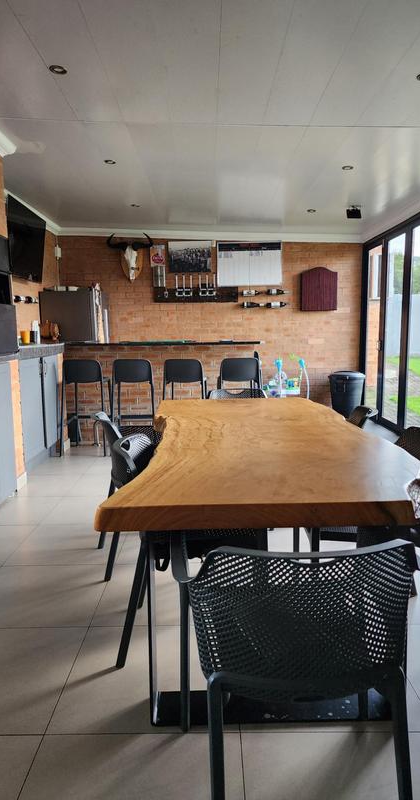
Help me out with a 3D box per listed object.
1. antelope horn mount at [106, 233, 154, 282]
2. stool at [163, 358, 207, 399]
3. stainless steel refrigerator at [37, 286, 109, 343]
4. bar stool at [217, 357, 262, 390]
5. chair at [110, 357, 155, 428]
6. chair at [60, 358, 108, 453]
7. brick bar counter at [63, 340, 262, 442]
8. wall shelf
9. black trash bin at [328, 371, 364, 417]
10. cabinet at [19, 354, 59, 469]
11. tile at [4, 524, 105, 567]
[{"bbox_3d":[-1.071,-1.899,7.132,0.640,0.660,0.250,-1,7,-1],"label":"antelope horn mount"},{"bbox_3d":[-0.236,0.039,5.500,0.470,0.980,0.510,0,7,5],"label":"stool"},{"bbox_3d":[-1.593,-0.457,6.550,0.680,1.730,0.720,0,7,7],"label":"stainless steel refrigerator"},{"bbox_3d":[0.287,0.033,5.497,0.470,0.980,0.510,-1,7,-4],"label":"bar stool"},{"bbox_3d":[-0.760,0.051,5.465,0.460,0.965,0.530,-1,7,0],"label":"chair"},{"bbox_3d":[-1.260,0.057,5.469,0.460,0.965,0.530,-1,7,0],"label":"chair"},{"bbox_3d":[-0.489,-0.073,5.790,2.060,1.120,0.500,-1,7,0],"label":"brick bar counter"},{"bbox_3d":[-0.193,-1.451,7.336,1.150,0.205,0.100,-1,7,0],"label":"wall shelf"},{"bbox_3d":[1.855,-0.037,7.167,0.490,0.660,0.490,-1,7,0],"label":"black trash bin"},{"bbox_3d":[-1.844,0.094,5.139,0.470,1.000,1.150,-1,7,0],"label":"cabinet"},{"bbox_3d":[-0.799,0.844,3.111,0.600,0.010,0.600,-1,7,0],"label":"tile"}]

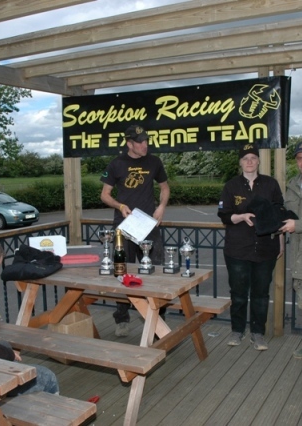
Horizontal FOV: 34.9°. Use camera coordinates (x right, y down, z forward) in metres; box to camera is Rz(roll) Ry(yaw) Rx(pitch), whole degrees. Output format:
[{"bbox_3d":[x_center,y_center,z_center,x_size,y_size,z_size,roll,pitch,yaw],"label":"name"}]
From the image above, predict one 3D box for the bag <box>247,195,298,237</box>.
[{"bbox_3d":[0.957,0.016,3.780,0.370,0.300,0.220,1,4,14],"label":"bag"}]

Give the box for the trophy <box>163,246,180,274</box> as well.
[{"bbox_3d":[0.148,0.333,3.455,0.085,0.182,0.085,2,6,32],"label":"trophy"}]

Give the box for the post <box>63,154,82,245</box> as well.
[{"bbox_3d":[-0.793,-0.067,4.887,0.130,2.280,0.130,2,6,25],"label":"post"}]

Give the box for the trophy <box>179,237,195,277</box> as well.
[{"bbox_3d":[0.253,0.301,3.336,0.100,0.264,0.095,2,6,28],"label":"trophy"}]

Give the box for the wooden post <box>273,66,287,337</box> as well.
[{"bbox_3d":[1.159,-0.132,4.256,0.092,2.480,0.092,2,4,28],"label":"wooden post"}]

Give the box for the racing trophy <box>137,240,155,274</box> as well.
[{"bbox_3d":[-0.034,0.315,3.485,0.115,0.222,0.110,2,5,34],"label":"racing trophy"}]

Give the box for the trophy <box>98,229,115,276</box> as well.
[{"bbox_3d":[-0.323,0.272,3.465,0.115,0.312,0.100,2,6,30],"label":"trophy"}]

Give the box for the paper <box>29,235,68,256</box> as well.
[{"bbox_3d":[-0.801,0.274,3.750,0.290,0.190,0.020,-1,-10,-12],"label":"paper"}]

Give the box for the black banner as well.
[{"bbox_3d":[0.112,-0.893,4.656,2.430,0.630,0.040,2,4,28],"label":"black banner"}]

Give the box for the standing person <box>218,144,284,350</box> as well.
[{"bbox_3d":[0.846,0.280,4.054,0.540,1.690,0.440,0,4,7],"label":"standing person"}]

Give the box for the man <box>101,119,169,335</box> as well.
[{"bbox_3d":[-0.159,0.172,4.353,0.620,1.880,0.420,-1,4,-3],"label":"man"}]

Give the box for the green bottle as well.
[{"bbox_3d":[-0.214,0.276,3.342,0.086,0.324,0.086,-1,5,0],"label":"green bottle"}]

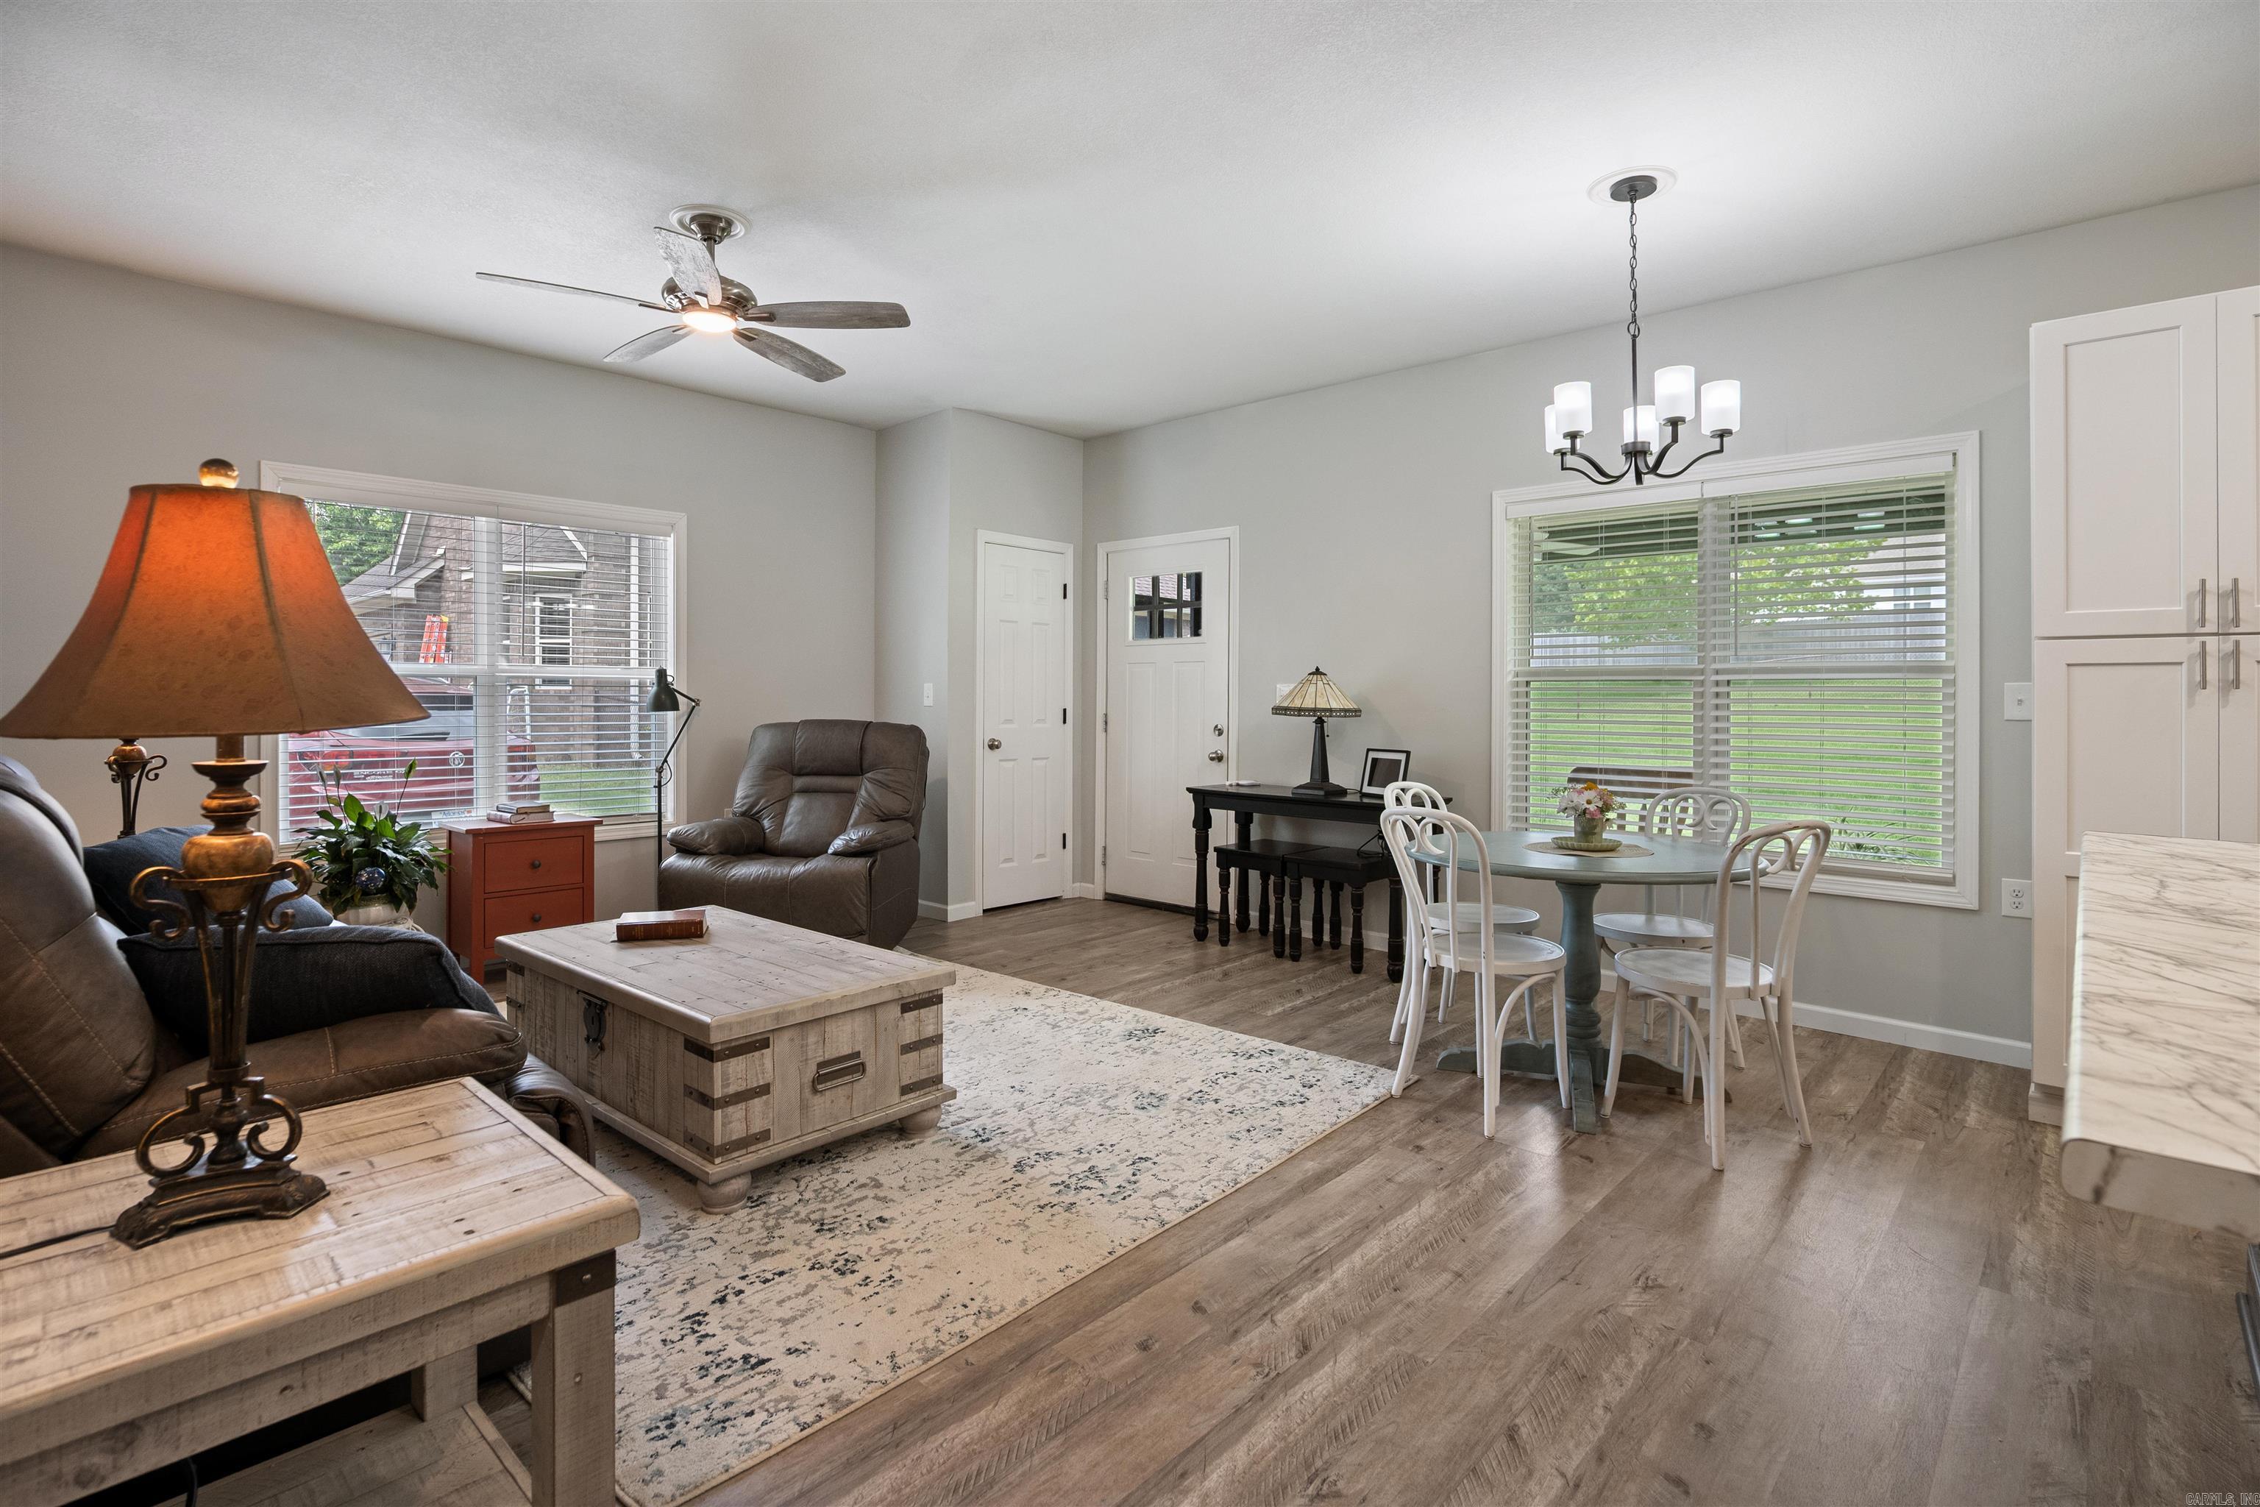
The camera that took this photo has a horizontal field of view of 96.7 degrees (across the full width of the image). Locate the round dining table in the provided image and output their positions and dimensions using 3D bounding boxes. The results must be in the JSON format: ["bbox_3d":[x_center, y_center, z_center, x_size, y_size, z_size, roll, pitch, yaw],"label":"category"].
[{"bbox_3d":[1.412,0.676,3.163,1.030,0.757,1.030,0,3,0],"label":"round dining table"}]

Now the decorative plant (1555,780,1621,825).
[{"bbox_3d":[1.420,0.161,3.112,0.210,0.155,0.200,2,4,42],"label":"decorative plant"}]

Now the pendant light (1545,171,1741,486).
[{"bbox_3d":[1.515,-1.240,2.990,0.580,0.870,0.580,2,4,42],"label":"pendant light"}]

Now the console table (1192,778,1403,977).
[{"bbox_3d":[0.860,0.570,4.782,1.220,0.745,0.420,2,4,41],"label":"console table"}]

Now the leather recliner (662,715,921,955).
[{"bbox_3d":[-1.548,0.399,4.882,1.000,1.070,0.970,0,3,5],"label":"leather recliner"}]

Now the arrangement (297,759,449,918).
[{"bbox_3d":[-2.908,0.347,3.860,0.540,0.640,0.500,-3,4,-37],"label":"arrangement"}]

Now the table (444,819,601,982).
[{"bbox_3d":[-2.663,0.645,4.440,0.360,0.670,0.525,2,4,42],"label":"table"}]

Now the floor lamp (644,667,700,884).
[{"bbox_3d":[-2.168,0.271,4.714,0.260,1.360,0.260,-2,4,-37],"label":"floor lamp"}]

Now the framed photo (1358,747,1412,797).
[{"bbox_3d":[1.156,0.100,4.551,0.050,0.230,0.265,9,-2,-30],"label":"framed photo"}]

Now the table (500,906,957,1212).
[{"bbox_3d":[-1.226,0.828,2.973,1.310,0.475,0.695,2,4,42],"label":"table"}]

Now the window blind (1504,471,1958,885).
[{"bbox_3d":[2.242,-0.334,3.940,1.530,1.450,0.080,2,4,41],"label":"window blind"}]

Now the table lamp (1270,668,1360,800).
[{"bbox_3d":[0.893,-0.102,4.766,0.430,0.610,0.430,0,3,0],"label":"table lamp"}]

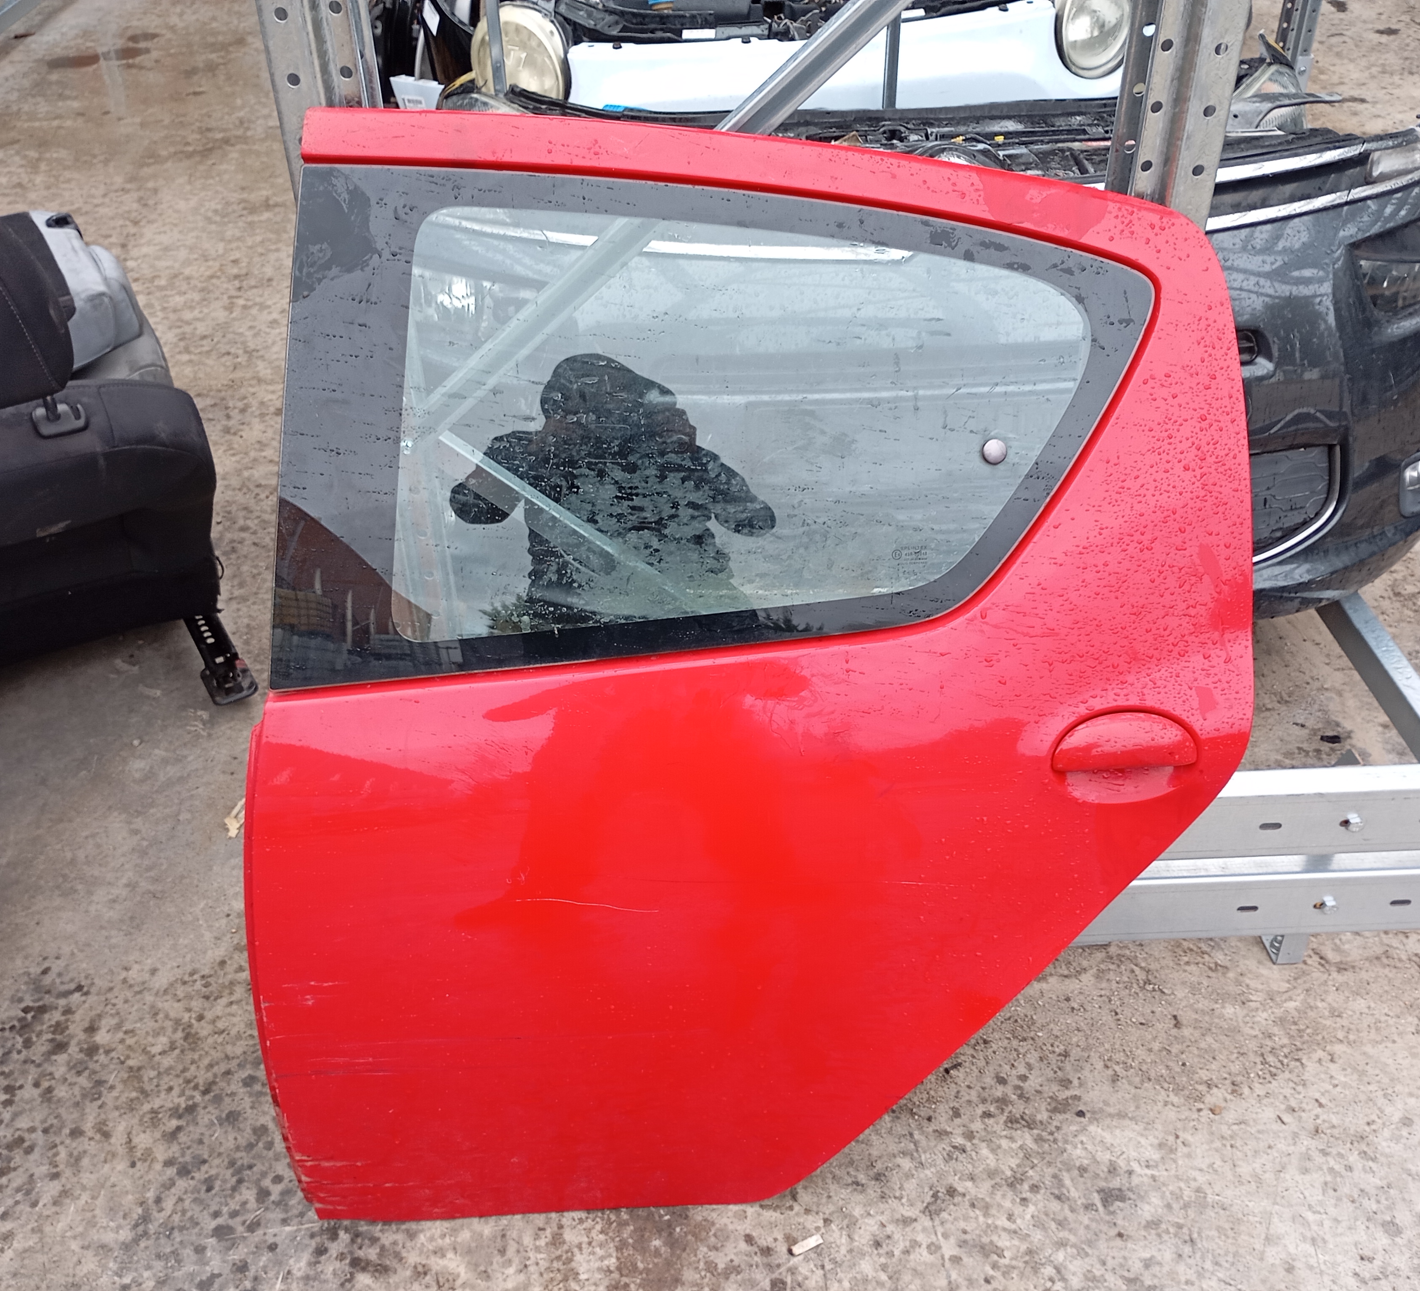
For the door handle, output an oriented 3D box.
[{"bbox_3d":[0.367,0.085,1.225,0.125,0.049,0.030,-2,21,-5],"label":"door handle"}]

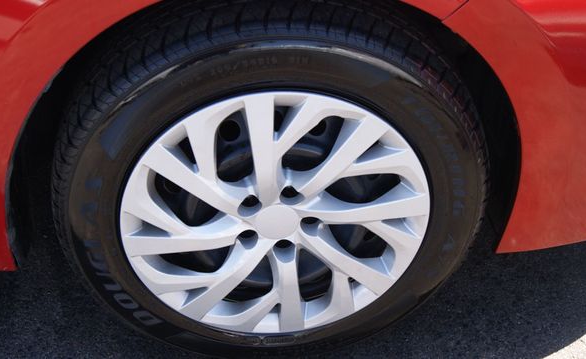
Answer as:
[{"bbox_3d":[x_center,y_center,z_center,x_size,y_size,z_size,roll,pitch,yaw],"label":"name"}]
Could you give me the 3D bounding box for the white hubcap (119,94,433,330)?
[{"bbox_3d":[-0.023,0.053,1.222,0.424,0.424,0.055,-3,37,-5],"label":"white hubcap"}]

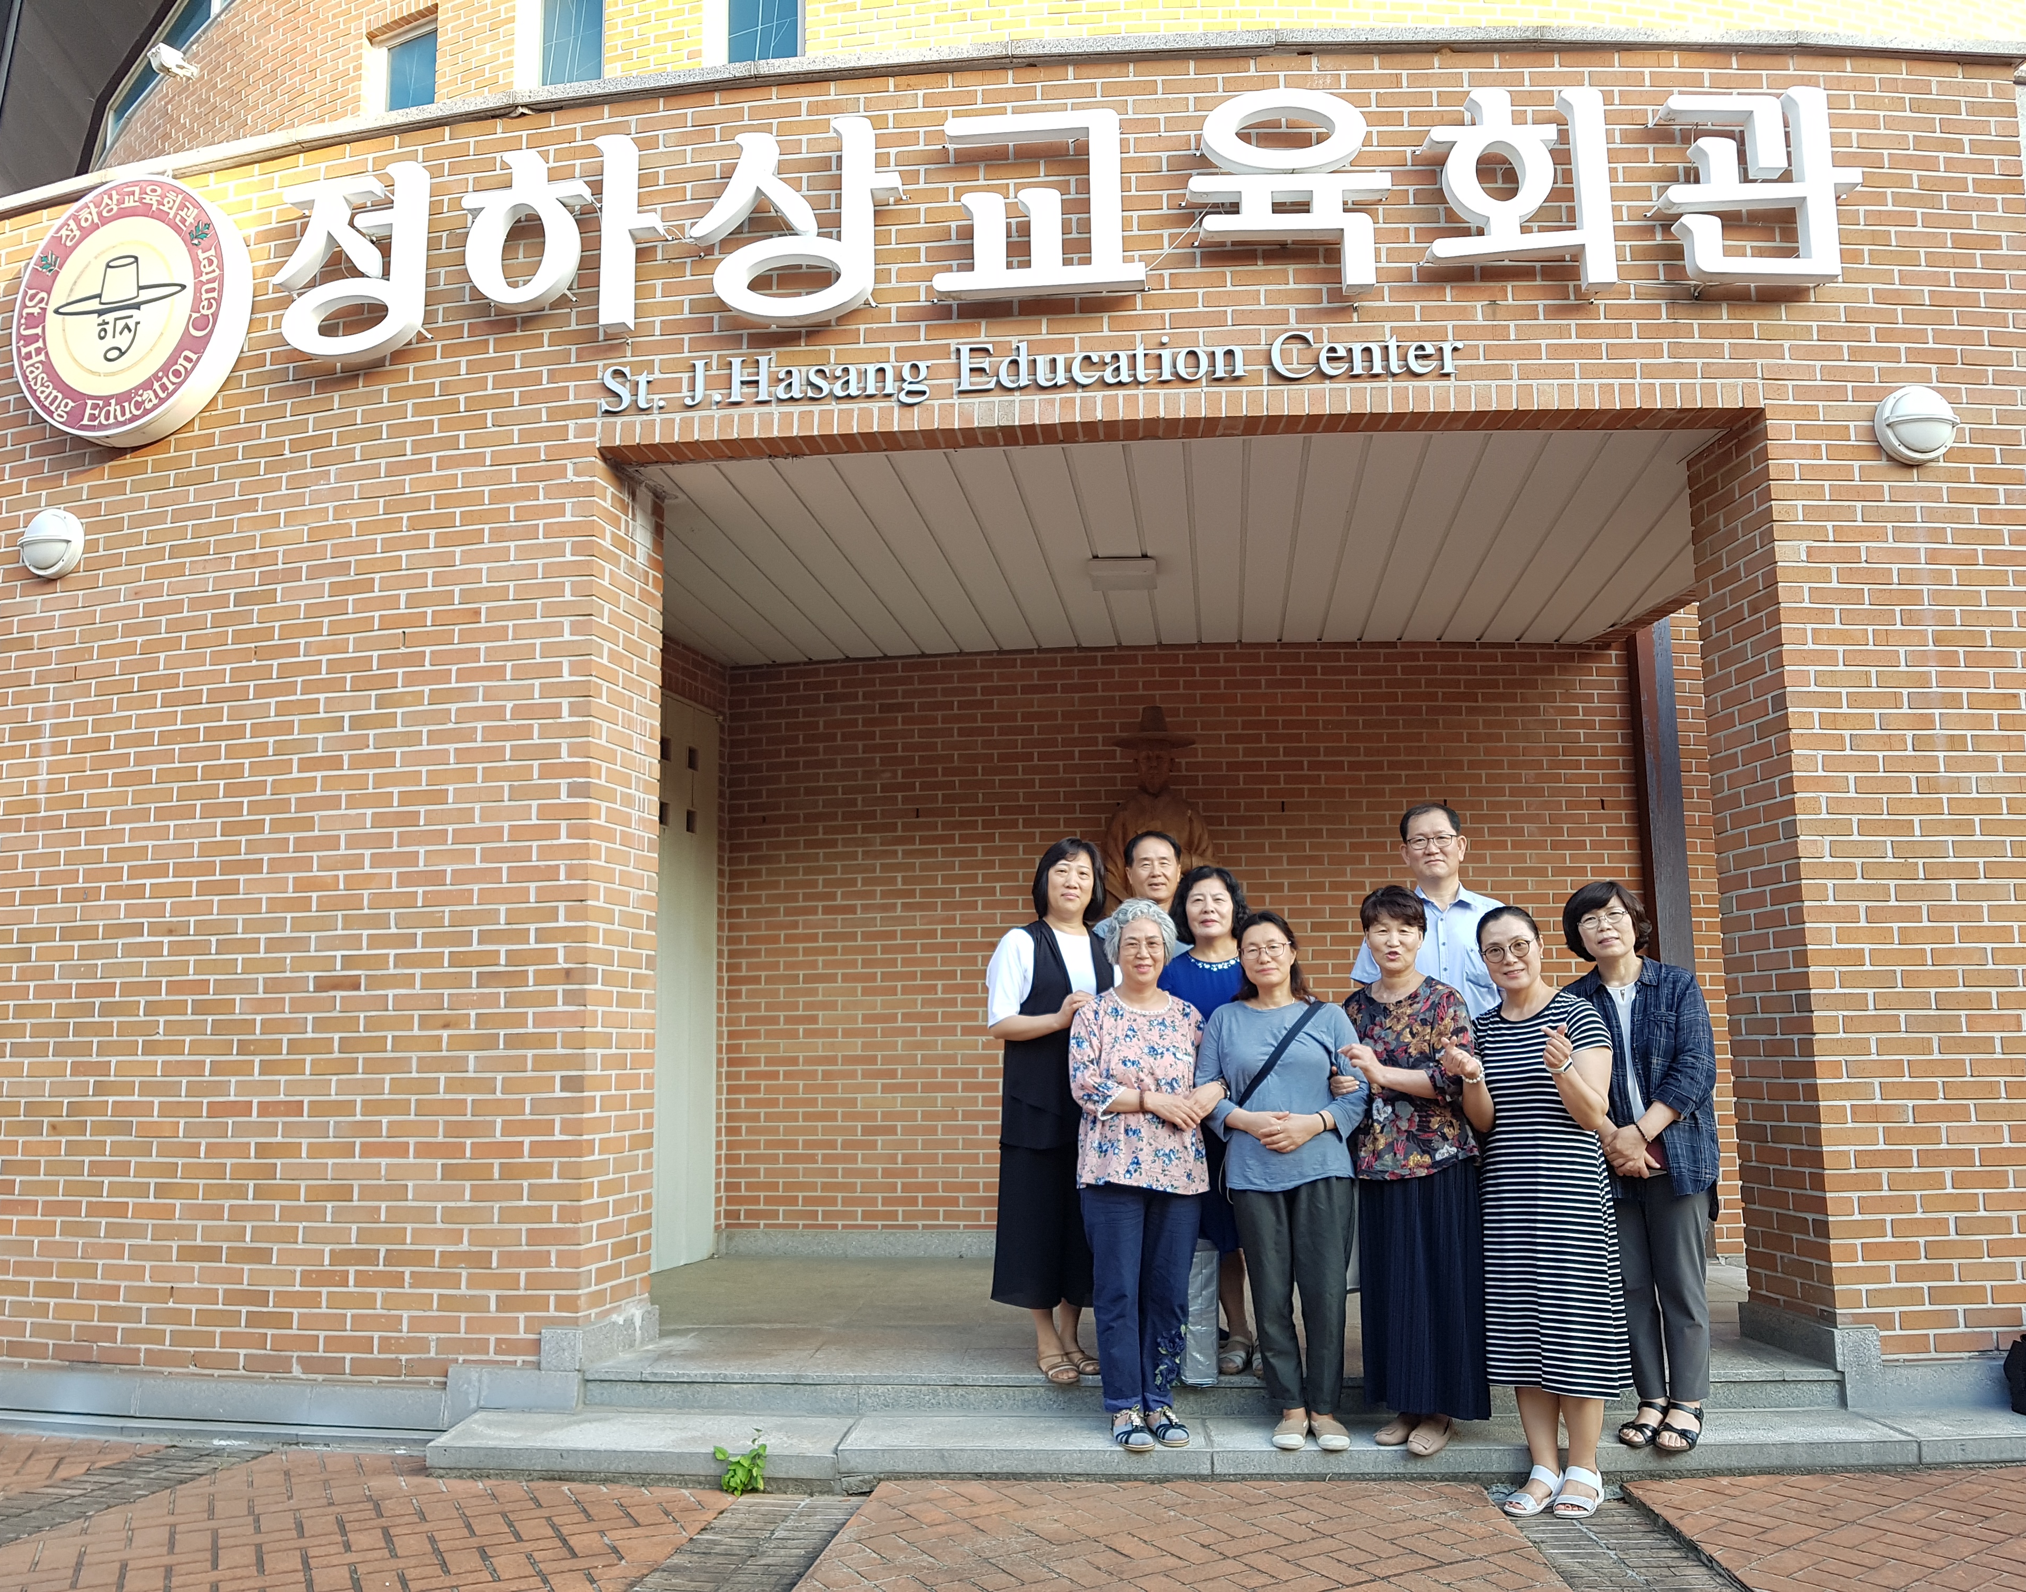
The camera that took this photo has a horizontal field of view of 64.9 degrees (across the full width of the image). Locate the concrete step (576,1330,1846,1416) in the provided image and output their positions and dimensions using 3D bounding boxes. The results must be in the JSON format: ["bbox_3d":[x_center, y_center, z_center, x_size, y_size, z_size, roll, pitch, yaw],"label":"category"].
[{"bbox_3d":[0.570,1.821,5.053,3.755,0.130,0.813,-1,-8,4],"label":"concrete step"}]

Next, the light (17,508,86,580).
[{"bbox_3d":[-3.498,-0.913,5.776,0.243,0.243,0.115,-4,-9,19],"label":"light"}]

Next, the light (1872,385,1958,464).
[{"bbox_3d":[2.890,-1.192,5.084,0.243,0.243,0.115,0,-8,-6],"label":"light"}]

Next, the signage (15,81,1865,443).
[{"bbox_3d":[-0.494,-1.809,5.345,6.452,1.070,0.483,-2,-8,7],"label":"signage"}]

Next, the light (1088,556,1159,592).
[{"bbox_3d":[0.461,-0.916,6.566,0.270,0.080,0.210,-1,-8,0],"label":"light"}]

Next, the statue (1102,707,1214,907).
[{"bbox_3d":[0.682,0.479,7.336,0.560,1.800,0.450,-1,-8,4],"label":"statue"}]

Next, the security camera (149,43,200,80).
[{"bbox_3d":[-5.708,-5.004,10.856,0.150,0.170,0.330,-6,-9,30],"label":"security camera"}]

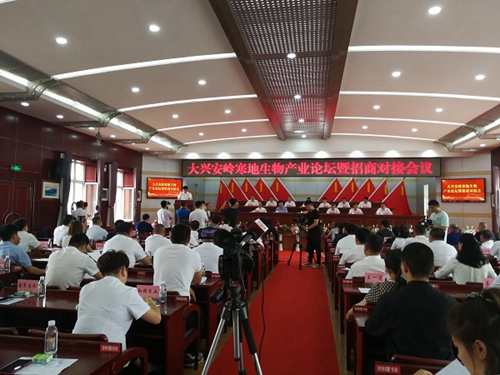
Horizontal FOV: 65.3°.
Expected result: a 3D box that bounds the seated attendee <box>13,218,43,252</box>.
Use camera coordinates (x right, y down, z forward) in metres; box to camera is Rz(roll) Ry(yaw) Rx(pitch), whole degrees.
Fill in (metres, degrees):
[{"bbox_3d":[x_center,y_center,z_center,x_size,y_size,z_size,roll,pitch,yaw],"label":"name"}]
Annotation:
[{"bbox_3d":[-4.089,1.230,7.200,0.540,1.300,0.720,0,-3,21],"label":"seated attendee"}]

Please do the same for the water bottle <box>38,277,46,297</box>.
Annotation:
[{"bbox_3d":[-1.691,0.801,3.194,0.063,0.178,0.063,0,-3,10],"label":"water bottle"}]

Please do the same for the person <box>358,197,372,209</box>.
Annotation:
[{"bbox_3d":[4.997,1.009,16.800,0.540,1.200,0.650,0,-3,9],"label":"person"}]

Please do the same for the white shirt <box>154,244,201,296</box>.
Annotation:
[{"bbox_3d":[-0.734,0.861,3.950,0.490,0.610,0.340,0,-3,9],"label":"white shirt"}]

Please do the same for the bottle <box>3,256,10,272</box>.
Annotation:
[{"bbox_3d":[-3.044,0.967,4.900,0.068,0.212,0.068,0,-3,9],"label":"bottle"}]

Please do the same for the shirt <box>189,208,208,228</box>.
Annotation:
[{"bbox_3d":[-1.530,0.930,11.700,0.520,0.660,0.340,0,-3,19],"label":"shirt"}]

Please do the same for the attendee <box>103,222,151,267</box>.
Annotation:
[{"bbox_3d":[-1.461,1.081,4.755,0.530,1.290,0.750,0,-3,10],"label":"attendee"}]

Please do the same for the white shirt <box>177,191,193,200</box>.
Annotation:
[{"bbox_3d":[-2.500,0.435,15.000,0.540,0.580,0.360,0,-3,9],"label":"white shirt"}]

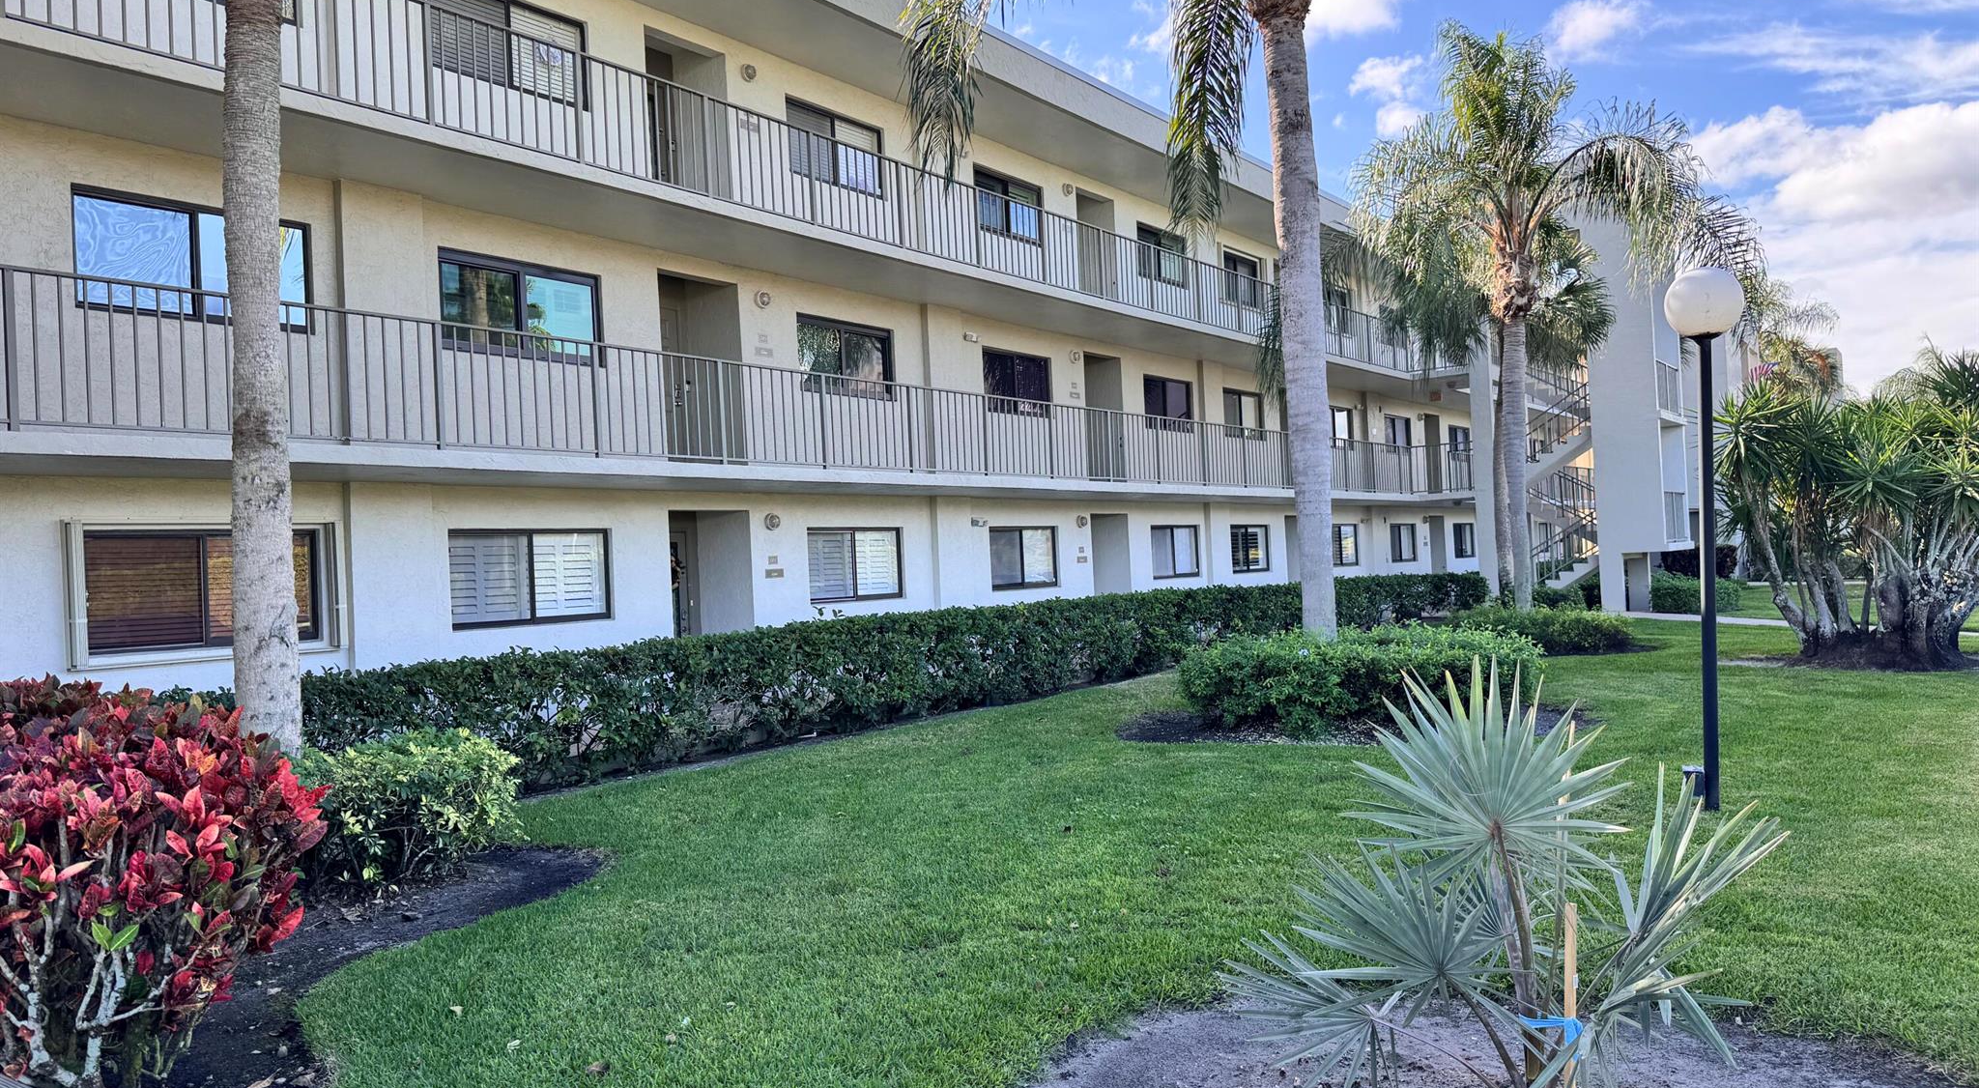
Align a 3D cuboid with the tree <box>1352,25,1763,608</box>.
[{"bbox_3d":[8.550,-3.135,20.500,5.600,9.310,5.400,-3,-1,0],"label":"tree"}]

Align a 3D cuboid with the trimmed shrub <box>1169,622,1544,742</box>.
[{"bbox_3d":[3.480,1.263,13.350,3.300,0.760,2.500,-3,-1,0],"label":"trimmed shrub"}]

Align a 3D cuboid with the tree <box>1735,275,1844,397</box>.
[{"bbox_3d":[24.500,-3.577,43.000,5.000,9.460,4.800,-3,-1,0],"label":"tree"}]

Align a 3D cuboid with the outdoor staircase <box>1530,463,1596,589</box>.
[{"bbox_3d":[12.312,-0.458,29.608,1.600,2.750,1.400,-4,-2,36],"label":"outdoor staircase"}]

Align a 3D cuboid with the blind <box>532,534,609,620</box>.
[{"bbox_3d":[-4.348,0.299,14.216,0.060,0.856,0.900,-4,-2,36],"label":"blind"}]

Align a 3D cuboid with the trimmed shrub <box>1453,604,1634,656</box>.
[{"bbox_3d":[8.100,1.226,20.350,2.600,0.640,2.500,-3,-1,0],"label":"trimmed shrub"}]

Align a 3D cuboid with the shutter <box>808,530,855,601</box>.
[{"bbox_3d":[-2.001,0.260,17.451,0.060,0.856,0.897,-4,-2,36],"label":"shutter"}]

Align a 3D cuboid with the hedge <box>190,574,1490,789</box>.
[{"bbox_3d":[2.305,1.239,19.164,1.200,1.100,25.900,-4,-2,36],"label":"hedge"}]

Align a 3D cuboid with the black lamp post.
[{"bbox_3d":[4.076,-0.032,7.779,0.410,3.077,0.410,0,-1,0],"label":"black lamp post"}]

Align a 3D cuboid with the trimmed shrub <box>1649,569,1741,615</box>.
[{"bbox_3d":[14.850,1.017,29.200,2.100,0.720,2.100,-4,-1,36],"label":"trimmed shrub"}]

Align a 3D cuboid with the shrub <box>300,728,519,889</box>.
[{"bbox_3d":[-3.420,1.494,7.950,1.250,0.780,1.100,-3,-1,0],"label":"shrub"}]

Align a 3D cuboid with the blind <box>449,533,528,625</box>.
[{"bbox_3d":[-4.913,0.316,13.436,0.060,0.861,0.878,-4,-2,36],"label":"blind"}]

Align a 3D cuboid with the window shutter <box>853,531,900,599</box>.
[{"bbox_3d":[-1.484,0.250,18.164,0.060,0.850,0.891,-4,-2,36],"label":"window shutter"}]

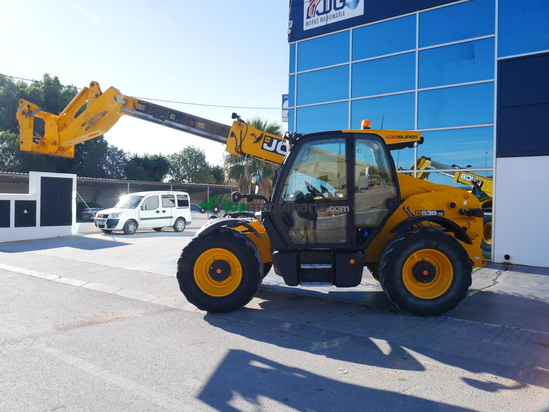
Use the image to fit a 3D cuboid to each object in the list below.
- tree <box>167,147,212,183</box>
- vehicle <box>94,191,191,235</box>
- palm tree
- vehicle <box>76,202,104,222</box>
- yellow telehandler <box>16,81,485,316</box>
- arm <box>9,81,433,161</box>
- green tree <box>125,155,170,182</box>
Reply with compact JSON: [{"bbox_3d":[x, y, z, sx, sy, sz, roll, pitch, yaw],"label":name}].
[{"bbox_3d":[-7.200,-2.100,38.000,4.000,5.900,4.000,1,1,5],"label":"tree"},{"bbox_3d":[-5.670,0.260,19.440,1.720,1.820,4.250,2,1,37],"label":"vehicle"},{"bbox_3d":[-1.300,-2.400,29.000,4.200,6.900,4.200,1,1,5],"label":"palm tree"},{"bbox_3d":[-11.500,0.420,26.400,1.780,1.450,4.400,0,1,-45],"label":"vehicle"},{"bbox_3d":[-0.456,-0.307,7.064,7.050,3.480,2.300,1,1,5],"label":"yellow telehandler"},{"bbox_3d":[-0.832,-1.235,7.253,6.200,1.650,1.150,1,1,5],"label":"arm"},{"bbox_3d":[-10.900,-1.800,38.000,4.000,5.200,4.000,1,1,5],"label":"green tree"}]

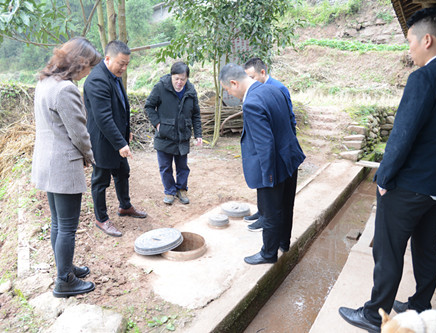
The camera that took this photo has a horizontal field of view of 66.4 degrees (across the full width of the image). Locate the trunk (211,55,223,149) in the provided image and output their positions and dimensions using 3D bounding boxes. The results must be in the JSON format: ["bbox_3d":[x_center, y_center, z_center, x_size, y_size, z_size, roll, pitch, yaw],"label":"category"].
[{"bbox_3d":[-0.030,-1.264,6.586,0.240,1.850,0.200,0,13,0],"label":"trunk"}]

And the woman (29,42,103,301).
[{"bbox_3d":[-0.966,0.015,2.110,0.400,1.580,0.480,-8,15,-30],"label":"woman"}]

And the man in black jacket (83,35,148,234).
[{"bbox_3d":[-0.948,-0.266,3.081,0.460,1.680,0.540,8,15,31],"label":"man in black jacket"}]

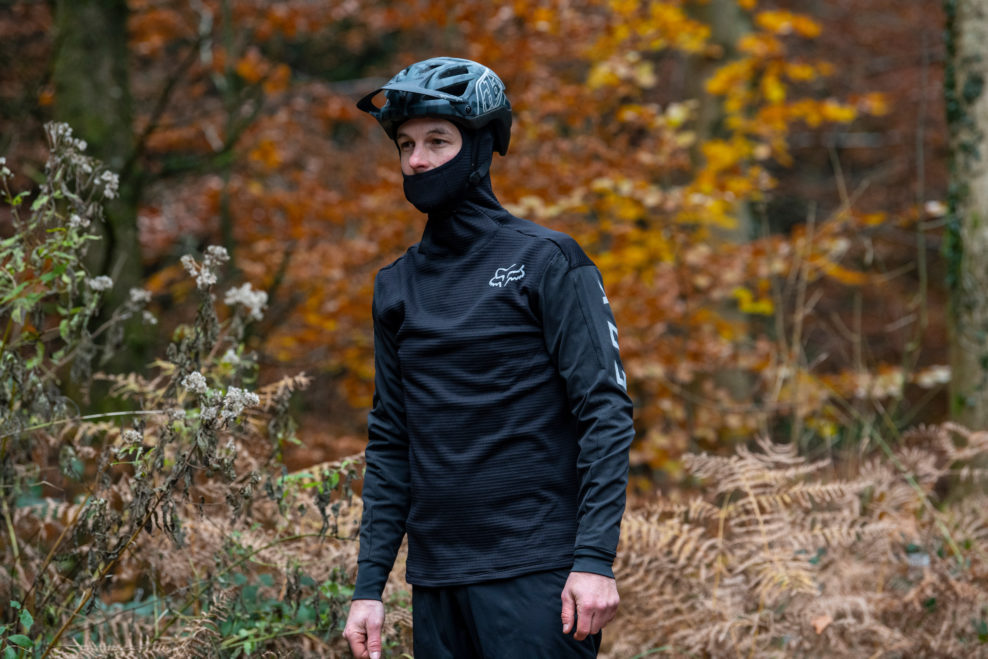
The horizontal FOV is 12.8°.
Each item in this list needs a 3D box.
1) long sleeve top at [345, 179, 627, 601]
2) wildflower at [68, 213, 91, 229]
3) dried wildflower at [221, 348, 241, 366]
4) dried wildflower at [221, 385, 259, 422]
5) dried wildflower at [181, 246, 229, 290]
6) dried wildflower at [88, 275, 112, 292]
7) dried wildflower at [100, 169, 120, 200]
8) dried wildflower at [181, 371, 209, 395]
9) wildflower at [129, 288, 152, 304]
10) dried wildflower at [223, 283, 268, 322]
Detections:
[{"bbox_3d":[-0.001,0.101,7.800,0.530,0.750,0.310,1,1,34],"label":"long sleeve top"},{"bbox_3d":[-0.783,-0.206,8.300,0.042,0.030,0.035,0,1,0],"label":"wildflower"},{"bbox_3d":[-0.504,0.054,8.400,0.038,0.034,0.033,0,1,0],"label":"dried wildflower"},{"bbox_3d":[-0.462,0.135,8.000,0.073,0.062,0.062,0,1,0],"label":"dried wildflower"},{"bbox_3d":[-0.541,-0.114,8.200,0.090,0.082,0.085,0,1,0],"label":"dried wildflower"},{"bbox_3d":[-0.746,-0.087,8.300,0.049,0.034,0.042,0,1,0],"label":"dried wildflower"},{"bbox_3d":[-0.727,-0.272,8.300,0.042,0.057,0.040,0,1,0],"label":"dried wildflower"},{"bbox_3d":[-0.546,0.097,8.000,0.051,0.044,0.043,0,1,0],"label":"dried wildflower"},{"bbox_3d":[-0.676,-0.063,8.400,0.046,0.031,0.039,0,1,0],"label":"wildflower"},{"bbox_3d":[-0.479,-0.054,8.500,0.085,0.074,0.072,0,1,0],"label":"dried wildflower"}]

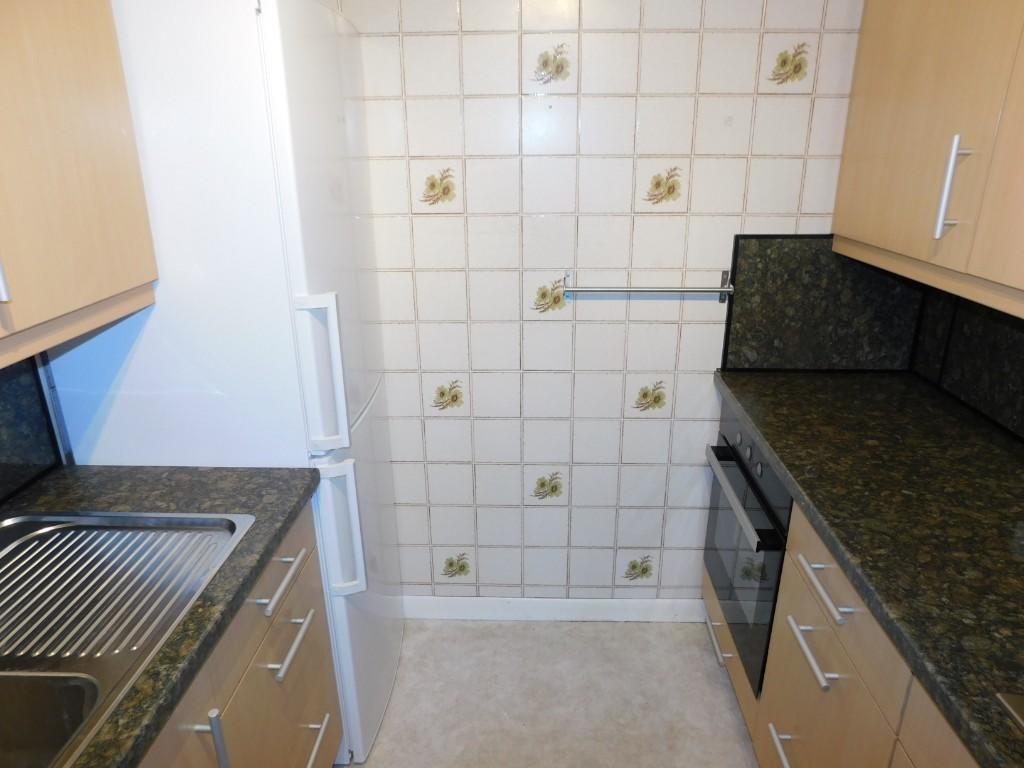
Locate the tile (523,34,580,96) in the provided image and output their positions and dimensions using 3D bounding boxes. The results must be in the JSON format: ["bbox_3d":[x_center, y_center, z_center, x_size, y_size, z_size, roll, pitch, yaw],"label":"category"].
[{"bbox_3d":[0.100,-0.826,1.760,0.150,0.150,0.010,0,19,2],"label":"tile"}]

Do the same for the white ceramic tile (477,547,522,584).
[{"bbox_3d":[-0.041,0.608,2.280,0.151,0.150,0.009,0,19,1],"label":"white ceramic tile"}]

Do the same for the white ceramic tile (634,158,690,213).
[{"bbox_3d":[0.410,-0.540,1.854,0.150,0.150,0.010,0,20,1],"label":"white ceramic tile"}]

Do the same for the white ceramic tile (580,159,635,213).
[{"bbox_3d":[0.259,-0.545,1.873,0.151,0.150,0.009,0,19,1],"label":"white ceramic tile"}]

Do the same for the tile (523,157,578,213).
[{"bbox_3d":[0.103,-0.544,1.871,0.150,0.150,0.009,0,20,2],"label":"tile"}]

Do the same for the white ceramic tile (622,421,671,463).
[{"bbox_3d":[0.413,0.178,2.104,0.150,0.150,0.010,0,19,2],"label":"white ceramic tile"}]

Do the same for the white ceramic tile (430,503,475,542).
[{"bbox_3d":[-0.192,0.464,2.224,0.150,0.150,0.010,0,19,2],"label":"white ceramic tile"}]

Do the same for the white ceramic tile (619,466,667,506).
[{"bbox_3d":[0.414,0.322,2.156,0.150,0.150,0.009,0,20,2],"label":"white ceramic tile"}]

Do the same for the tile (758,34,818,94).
[{"bbox_3d":[0.710,-0.822,1.748,0.150,0.150,0.009,0,20,2],"label":"tile"}]

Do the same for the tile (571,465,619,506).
[{"bbox_3d":[0.266,0.327,2.178,0.150,0.150,0.009,0,20,2],"label":"tile"}]

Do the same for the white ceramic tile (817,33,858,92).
[{"bbox_3d":[0.871,-0.831,1.760,0.151,0.150,0.009,0,19,1],"label":"white ceramic tile"}]

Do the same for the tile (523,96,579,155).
[{"bbox_3d":[0.102,-0.682,1.810,0.150,0.150,0.010,0,19,2],"label":"tile"}]

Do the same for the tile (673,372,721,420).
[{"bbox_3d":[0.564,0.035,2.049,0.150,0.150,0.010,0,19,2],"label":"tile"}]

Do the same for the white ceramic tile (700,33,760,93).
[{"bbox_3d":[0.565,-0.833,1.767,0.151,0.150,0.009,0,19,1],"label":"white ceramic tile"}]

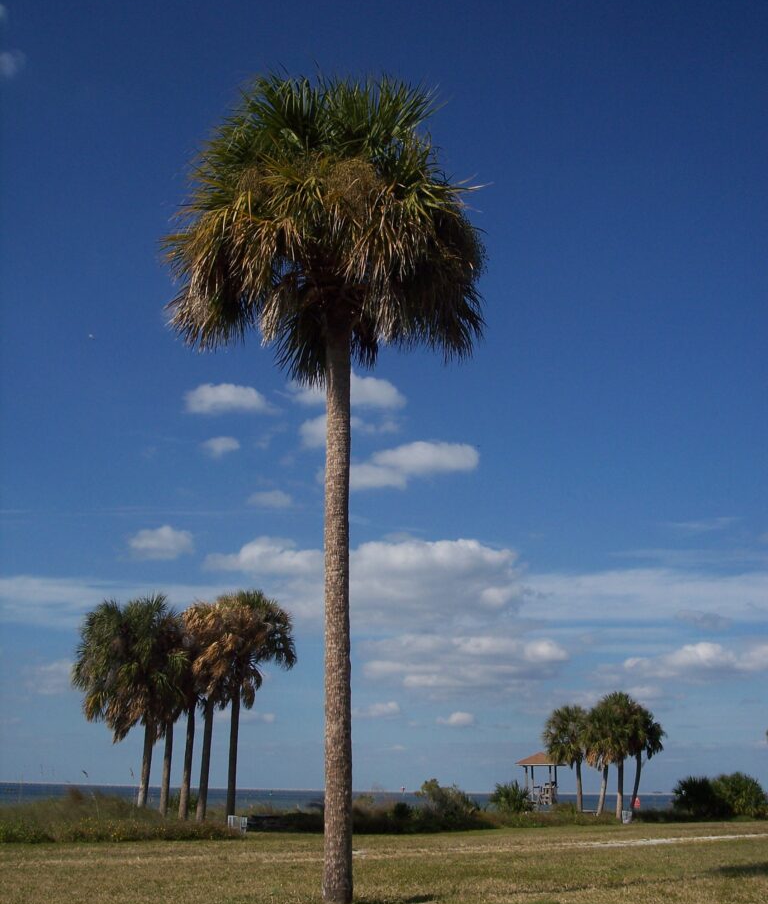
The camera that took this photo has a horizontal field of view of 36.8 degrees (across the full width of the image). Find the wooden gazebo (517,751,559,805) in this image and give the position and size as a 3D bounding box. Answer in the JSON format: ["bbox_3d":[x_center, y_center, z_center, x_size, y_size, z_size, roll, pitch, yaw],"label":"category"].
[{"bbox_3d":[11.184,23.189,81.733,2.914,3.750,2.914,-6,-18,22],"label":"wooden gazebo"}]

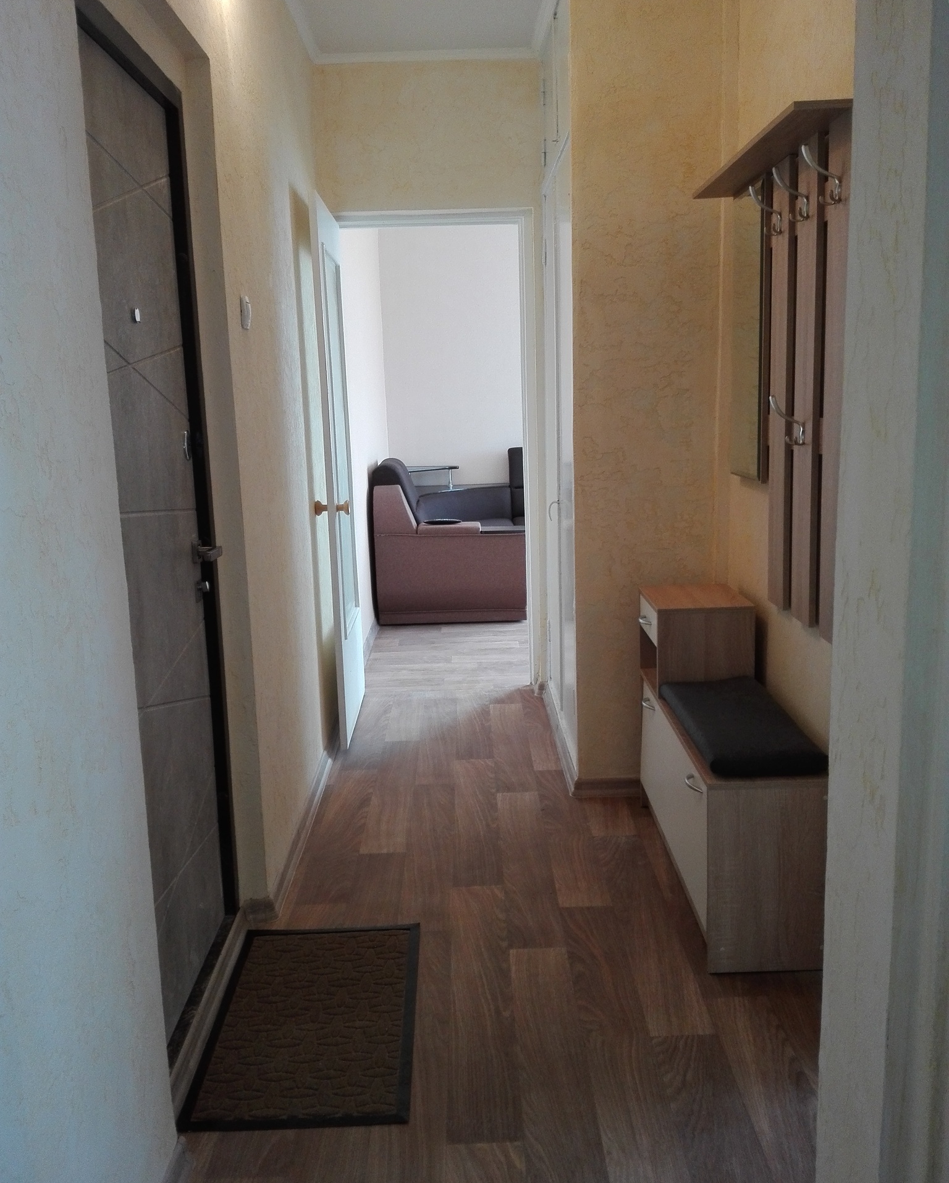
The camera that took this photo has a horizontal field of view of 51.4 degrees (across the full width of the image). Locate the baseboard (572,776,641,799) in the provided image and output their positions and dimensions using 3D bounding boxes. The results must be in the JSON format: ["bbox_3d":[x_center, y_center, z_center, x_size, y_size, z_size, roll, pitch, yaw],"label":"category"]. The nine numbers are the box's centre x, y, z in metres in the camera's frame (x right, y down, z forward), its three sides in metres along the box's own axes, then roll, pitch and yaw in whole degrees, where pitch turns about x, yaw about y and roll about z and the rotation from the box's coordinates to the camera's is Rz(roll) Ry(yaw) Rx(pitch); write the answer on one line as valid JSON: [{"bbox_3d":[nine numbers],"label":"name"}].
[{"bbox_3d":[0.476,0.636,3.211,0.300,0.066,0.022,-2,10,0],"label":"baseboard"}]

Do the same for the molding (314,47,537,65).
[{"bbox_3d":[-0.204,-2.155,3.970,0.923,0.033,0.033,-2,10,0],"label":"molding"}]

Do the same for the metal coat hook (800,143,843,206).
[{"bbox_3d":[0.710,-0.858,2.024,0.084,0.120,0.052,-2,10,0],"label":"metal coat hook"}]

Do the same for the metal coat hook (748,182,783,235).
[{"bbox_3d":[0.708,-0.936,2.409,0.084,0.120,0.052,-2,10,0],"label":"metal coat hook"}]

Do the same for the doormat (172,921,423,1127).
[{"bbox_3d":[-0.336,0.890,2.103,0.421,0.009,0.701,-2,10,-1],"label":"doormat"}]

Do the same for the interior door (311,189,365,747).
[{"bbox_3d":[-0.540,-0.452,3.940,0.040,1.995,0.775,-2,10,-1],"label":"interior door"}]

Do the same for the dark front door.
[{"bbox_3d":[-0.677,-0.064,1.948,0.060,1.930,0.800,-2,10,0],"label":"dark front door"}]

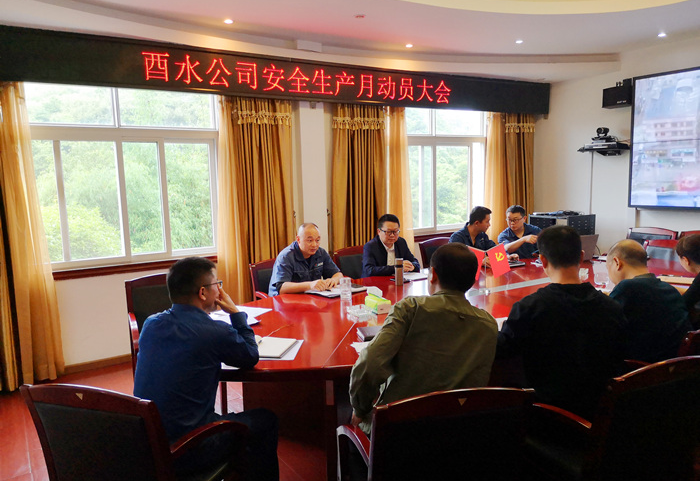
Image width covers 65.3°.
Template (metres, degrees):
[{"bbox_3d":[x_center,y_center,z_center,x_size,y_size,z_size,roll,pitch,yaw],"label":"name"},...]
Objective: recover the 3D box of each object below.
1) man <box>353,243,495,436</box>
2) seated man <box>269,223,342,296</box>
[{"bbox_3d":[0.267,0.678,2.181,0.570,1.330,0.800,-3,7,-13],"label":"man"},{"bbox_3d":[-0.245,0.488,4.212,0.550,1.250,0.760,-7,9,-38],"label":"seated man"}]

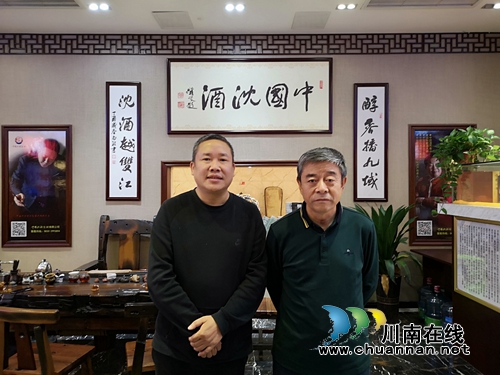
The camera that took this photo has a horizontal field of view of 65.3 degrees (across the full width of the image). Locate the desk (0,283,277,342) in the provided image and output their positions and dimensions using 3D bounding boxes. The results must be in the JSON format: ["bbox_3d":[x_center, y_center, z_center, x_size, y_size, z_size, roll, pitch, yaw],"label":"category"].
[{"bbox_3d":[-0.850,1.155,3.220,2.050,0.750,0.850,0,0,0],"label":"desk"}]

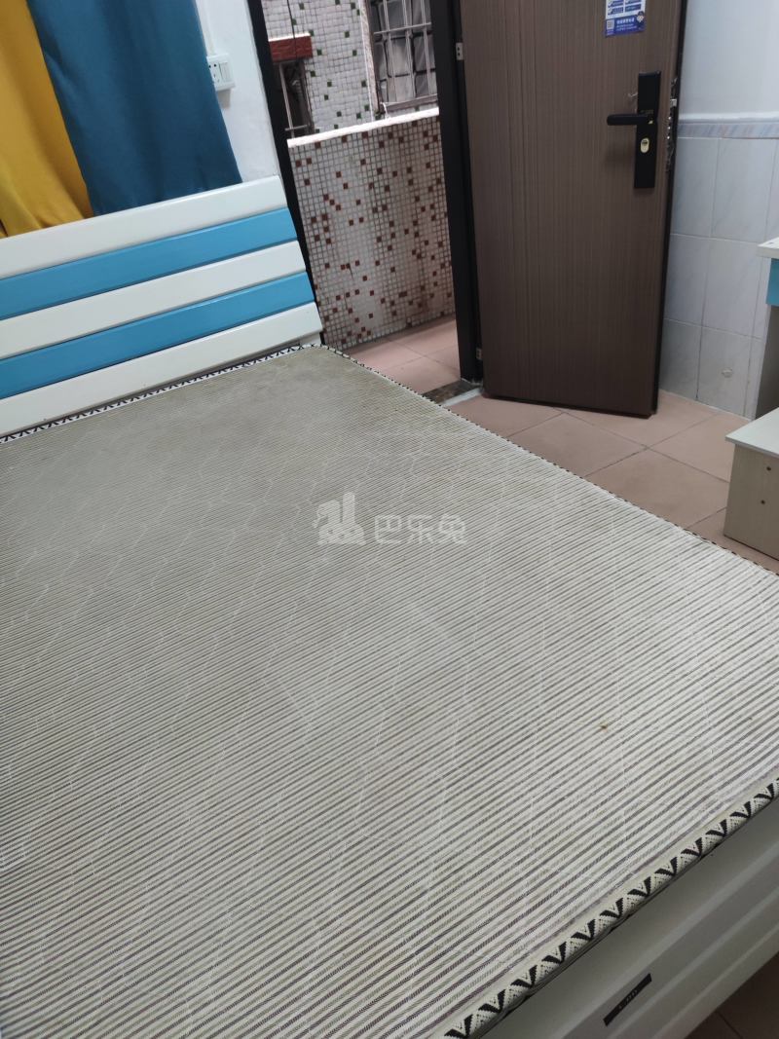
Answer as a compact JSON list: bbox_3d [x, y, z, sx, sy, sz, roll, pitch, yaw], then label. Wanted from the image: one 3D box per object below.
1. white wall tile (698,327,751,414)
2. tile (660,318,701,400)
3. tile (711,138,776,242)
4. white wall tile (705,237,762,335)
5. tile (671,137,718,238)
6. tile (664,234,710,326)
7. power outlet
[{"bbox_3d":[1.199,-0.531,2.579,0.010,0.293,0.200,-24,35,-21],"label":"white wall tile"},{"bbox_3d":[1.098,-0.612,2.733,0.010,0.293,0.200,-24,35,-21],"label":"tile"},{"bbox_3d":[1.110,-1.030,2.261,0.010,0.300,0.200,-24,35,-21],"label":"tile"},{"bbox_3d":[1.155,-0.779,2.421,0.010,0.300,0.200,-24,35,-21],"label":"white wall tile"},{"bbox_3d":[1.009,-1.111,2.415,0.010,0.300,0.200,-24,35,-21],"label":"tile"},{"bbox_3d":[1.054,-0.859,2.576,0.010,0.300,0.200,-24,35,-21],"label":"tile"},{"bbox_3d":[-0.513,-1.322,2.133,0.086,0.086,0.035,-24,35,-21],"label":"power outlet"}]

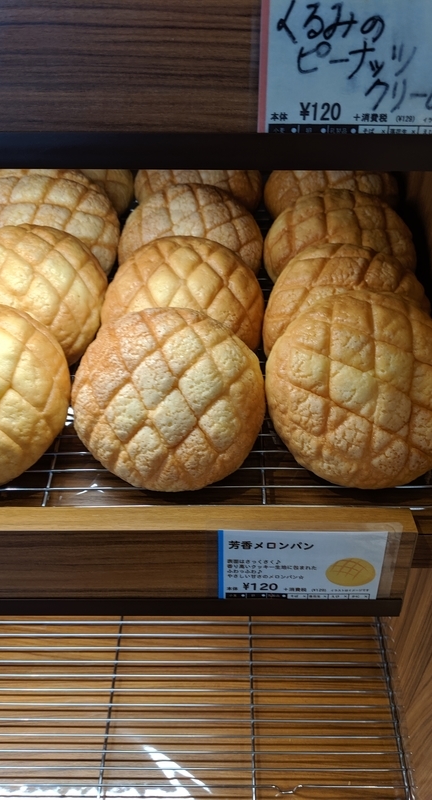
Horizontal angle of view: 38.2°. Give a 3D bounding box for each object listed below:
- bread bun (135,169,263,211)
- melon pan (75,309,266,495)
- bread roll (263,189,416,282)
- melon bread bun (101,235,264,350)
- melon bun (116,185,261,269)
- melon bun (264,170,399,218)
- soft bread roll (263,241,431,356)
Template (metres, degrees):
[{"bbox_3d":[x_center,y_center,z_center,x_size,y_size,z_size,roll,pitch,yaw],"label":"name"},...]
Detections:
[{"bbox_3d":[-0.015,-0.175,0.529,0.109,0.052,0.109,0,65,1],"label":"bread bun"},{"bbox_3d":[-0.027,-0.004,0.353,0.110,0.052,0.110,0,70,1],"label":"melon pan"},{"bbox_3d":[0.090,-0.110,0.450,0.109,0.047,0.109,0,68,1],"label":"bread roll"},{"bbox_3d":[-0.022,-0.060,0.408,0.108,0.051,0.108,0,72,1],"label":"melon bread bun"},{"bbox_3d":[-0.019,-0.120,0.472,0.110,0.052,0.110,0,66,1],"label":"melon bun"},{"bbox_3d":[0.097,-0.169,0.522,0.112,0.052,0.112,0,62,1],"label":"melon bun"},{"bbox_3d":[0.086,-0.058,0.408,0.109,0.052,0.109,0,67,1],"label":"soft bread roll"}]

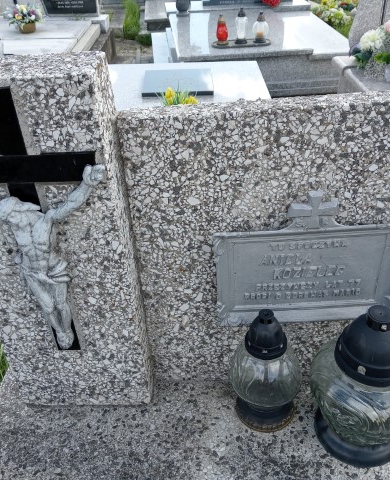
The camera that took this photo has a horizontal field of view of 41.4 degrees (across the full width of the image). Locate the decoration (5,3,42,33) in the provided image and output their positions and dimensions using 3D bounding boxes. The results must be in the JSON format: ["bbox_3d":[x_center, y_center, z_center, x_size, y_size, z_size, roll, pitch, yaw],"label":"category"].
[{"bbox_3d":[-1.509,-1.965,4.555,0.304,0.206,0.264,-1,34,3],"label":"decoration"}]

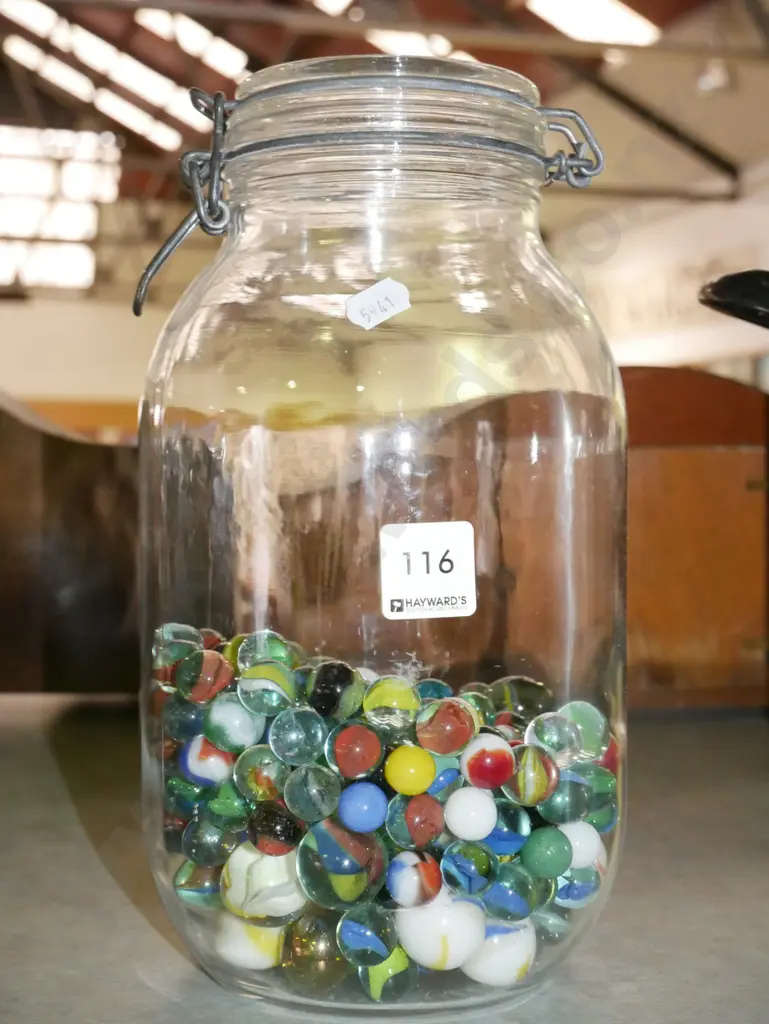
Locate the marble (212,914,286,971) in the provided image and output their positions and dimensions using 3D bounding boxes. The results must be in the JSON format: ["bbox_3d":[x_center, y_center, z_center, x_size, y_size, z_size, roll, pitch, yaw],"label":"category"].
[{"bbox_3d":[-0.040,0.125,0.441,0.023,0.023,0.023,0,6,0],"label":"marble"}]

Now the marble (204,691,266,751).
[{"bbox_3d":[-0.042,0.058,0.410,0.017,0.017,0.017,1,4,0],"label":"marble"}]

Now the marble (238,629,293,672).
[{"bbox_3d":[-0.035,0.042,0.432,0.016,0.016,0.016,0,6,0],"label":"marble"}]

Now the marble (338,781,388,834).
[{"bbox_3d":[-0.006,0.084,0.422,0.014,0.014,0.014,0,6,0],"label":"marble"}]

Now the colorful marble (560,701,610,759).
[{"bbox_3d":[0.059,0.064,0.436,0.017,0.017,0.017,0,5,0],"label":"colorful marble"}]

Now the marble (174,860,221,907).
[{"bbox_3d":[-0.054,0.109,0.436,0.016,0.016,0.016,0,5,0],"label":"marble"}]

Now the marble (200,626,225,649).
[{"bbox_3d":[-0.058,0.046,0.482,0.016,0.016,0.016,0,5,0],"label":"marble"}]

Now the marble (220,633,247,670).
[{"bbox_3d":[-0.044,0.047,0.474,0.016,0.016,0.016,0,2,0],"label":"marble"}]

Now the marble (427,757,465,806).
[{"bbox_3d":[0.015,0.075,0.421,0.016,0.016,0.016,0,5,0],"label":"marble"}]

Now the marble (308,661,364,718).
[{"bbox_3d":[-0.013,0.048,0.402,0.016,0.016,0.016,1,4,0],"label":"marble"}]

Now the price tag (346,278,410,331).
[{"bbox_3d":[-0.002,-0.055,0.389,0.017,0.010,0.001,-28,-12,-5],"label":"price tag"}]

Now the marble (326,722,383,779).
[{"bbox_3d":[-0.008,0.065,0.401,0.016,0.016,0.016,1,4,0],"label":"marble"}]

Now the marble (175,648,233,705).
[{"bbox_3d":[-0.051,0.047,0.419,0.016,0.016,0.016,1,4,0],"label":"marble"}]

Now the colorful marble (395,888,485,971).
[{"bbox_3d":[0.016,0.117,0.417,0.025,0.025,0.025,0,5,0],"label":"colorful marble"}]

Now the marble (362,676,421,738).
[{"bbox_3d":[0.002,0.053,0.403,0.016,0.016,0.016,0,5,0],"label":"marble"}]

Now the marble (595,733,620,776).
[{"bbox_3d":[0.069,0.078,0.477,0.016,0.016,0.016,0,6,0],"label":"marble"}]

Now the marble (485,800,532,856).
[{"bbox_3d":[0.034,0.090,0.420,0.016,0.016,0.016,0,5,0],"label":"marble"}]

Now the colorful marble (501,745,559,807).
[{"bbox_3d":[0.041,0.074,0.417,0.017,0.017,0.017,0,5,0],"label":"colorful marble"}]

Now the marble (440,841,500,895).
[{"bbox_3d":[0.024,0.101,0.421,0.016,0.016,0.016,0,6,0],"label":"marble"}]

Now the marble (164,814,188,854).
[{"bbox_3d":[-0.065,0.101,0.466,0.016,0.016,0.016,0,6,0],"label":"marble"}]

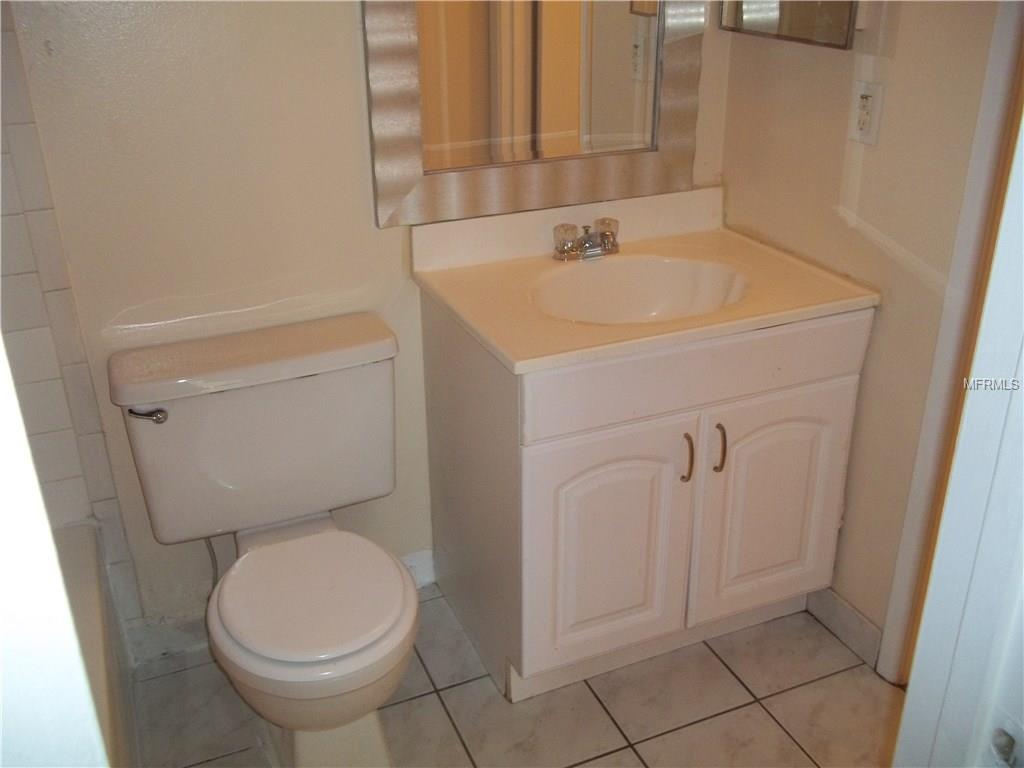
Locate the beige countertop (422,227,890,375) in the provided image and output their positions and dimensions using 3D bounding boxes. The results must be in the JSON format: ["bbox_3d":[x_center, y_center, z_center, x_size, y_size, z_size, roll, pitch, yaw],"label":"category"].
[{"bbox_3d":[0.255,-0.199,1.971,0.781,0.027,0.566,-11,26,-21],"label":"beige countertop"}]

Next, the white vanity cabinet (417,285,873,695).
[{"bbox_3d":[0.264,0.178,2.148,0.763,0.817,0.562,-11,26,-21],"label":"white vanity cabinet"}]

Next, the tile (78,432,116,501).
[{"bbox_3d":[-0.856,0.173,1.956,0.050,0.152,0.010,-11,26,-21],"label":"tile"}]

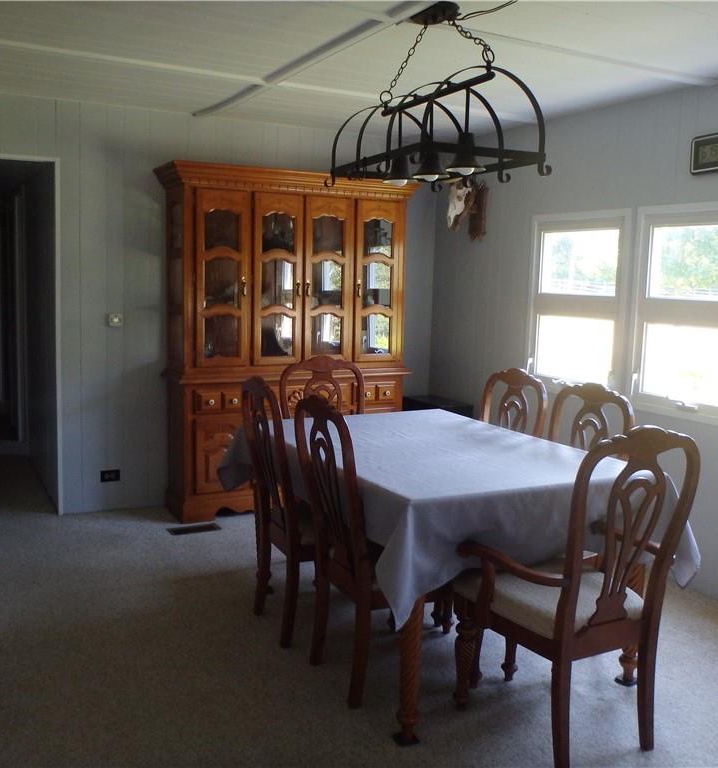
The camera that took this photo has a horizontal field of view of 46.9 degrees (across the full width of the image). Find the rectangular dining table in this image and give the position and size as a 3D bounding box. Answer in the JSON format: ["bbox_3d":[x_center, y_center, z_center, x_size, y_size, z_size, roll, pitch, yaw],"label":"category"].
[{"bbox_3d":[0.277,0.621,3.332,1.074,0.775,1.481,-2,8,-27],"label":"rectangular dining table"}]

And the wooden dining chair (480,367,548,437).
[{"bbox_3d":[0.458,0.451,3.704,0.606,1.029,0.493,-2,8,-27],"label":"wooden dining chair"}]

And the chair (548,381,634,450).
[{"bbox_3d":[0.696,0.514,3.247,0.606,1.029,0.494,-2,8,-27],"label":"chair"}]

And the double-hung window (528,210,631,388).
[{"bbox_3d":[1.195,-0.433,4.585,0.078,1.008,0.771,-2,8,-27],"label":"double-hung window"}]

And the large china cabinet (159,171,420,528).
[{"bbox_3d":[-0.421,-0.246,5.112,1.571,2.021,0.444,-2,8,-27],"label":"large china cabinet"}]

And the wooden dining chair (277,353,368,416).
[{"bbox_3d":[-0.088,0.393,4.065,0.550,1.029,0.613,-2,8,-27],"label":"wooden dining chair"}]

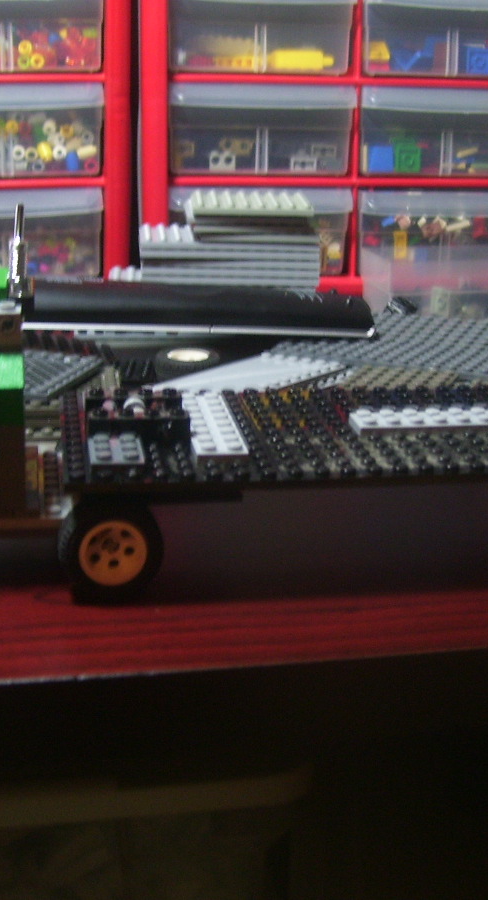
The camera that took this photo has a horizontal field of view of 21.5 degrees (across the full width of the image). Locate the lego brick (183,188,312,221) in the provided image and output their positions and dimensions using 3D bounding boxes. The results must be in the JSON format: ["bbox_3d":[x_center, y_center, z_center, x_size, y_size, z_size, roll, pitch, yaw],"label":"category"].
[{"bbox_3d":[0.003,-0.136,0.703,0.064,0.005,0.064,1,18,-3],"label":"lego brick"}]

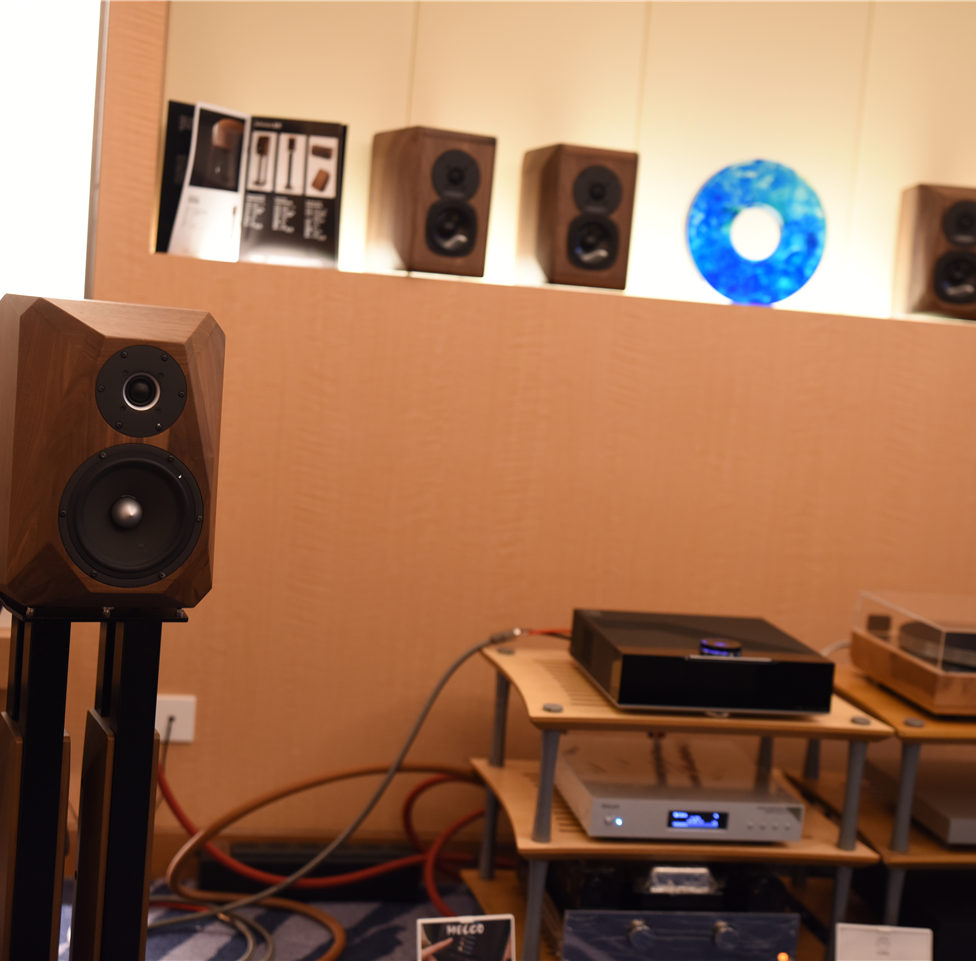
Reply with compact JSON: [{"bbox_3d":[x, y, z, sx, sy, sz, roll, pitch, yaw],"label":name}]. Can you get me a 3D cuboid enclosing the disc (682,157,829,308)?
[{"bbox_3d":[0.540,-0.500,3.224,0.288,0.288,0.030,4,7,-10],"label":"disc"}]

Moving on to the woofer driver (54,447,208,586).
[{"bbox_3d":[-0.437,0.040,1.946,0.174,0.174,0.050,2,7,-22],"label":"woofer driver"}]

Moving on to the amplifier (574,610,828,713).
[{"bbox_3d":[0.351,0.302,2.701,0.350,0.106,0.344,4,7,-10],"label":"amplifier"}]

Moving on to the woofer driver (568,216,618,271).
[{"bbox_3d":[0.200,-0.468,3.141,0.108,0.108,0.035,2,7,-22],"label":"woofer driver"}]

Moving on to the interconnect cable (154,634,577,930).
[{"bbox_3d":[-0.234,0.512,2.880,0.720,0.560,0.200,4,7,-10],"label":"interconnect cable"}]

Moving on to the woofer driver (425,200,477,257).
[{"bbox_3d":[-0.076,-0.490,3.111,0.109,0.109,0.035,2,7,-27],"label":"woofer driver"}]

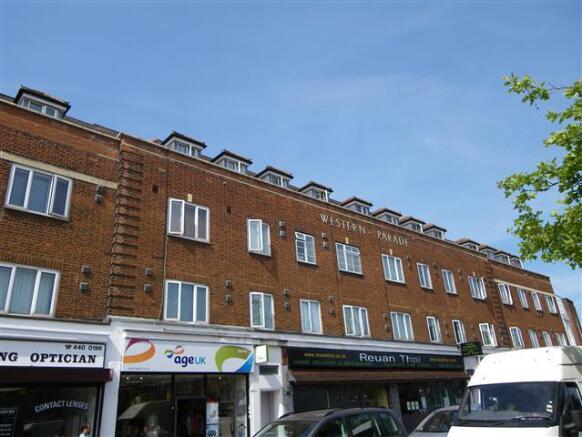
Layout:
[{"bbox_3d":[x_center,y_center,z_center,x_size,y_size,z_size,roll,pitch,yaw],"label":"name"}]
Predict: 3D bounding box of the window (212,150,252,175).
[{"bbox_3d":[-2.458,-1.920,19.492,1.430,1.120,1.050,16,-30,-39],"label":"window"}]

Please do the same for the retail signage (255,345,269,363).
[{"bbox_3d":[-0.881,4.301,14.947,0.110,0.500,0.540,16,-30,-39],"label":"retail signage"}]

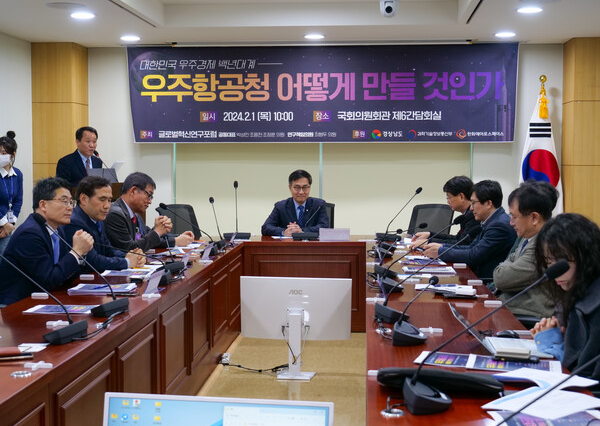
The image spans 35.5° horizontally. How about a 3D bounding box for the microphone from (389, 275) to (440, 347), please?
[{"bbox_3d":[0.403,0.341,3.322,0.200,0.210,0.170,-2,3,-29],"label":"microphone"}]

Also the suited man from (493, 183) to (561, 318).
[{"bbox_3d":[0.994,0.484,4.142,0.660,1.260,0.520,0,3,1],"label":"suited man"}]

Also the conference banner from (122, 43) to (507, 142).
[{"bbox_3d":[0.230,-1.195,9.357,3.910,0.980,0.020,0,3,4],"label":"conference banner"}]

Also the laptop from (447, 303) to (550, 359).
[{"bbox_3d":[0.655,0.388,3.106,0.310,0.138,0.320,0,3,7],"label":"laptop"}]

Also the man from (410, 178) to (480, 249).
[{"bbox_3d":[1.177,0.351,7.220,0.680,1.264,0.500,0,4,1],"label":"man"}]

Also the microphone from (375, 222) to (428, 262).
[{"bbox_3d":[0.723,0.172,6.609,0.380,0.260,0.220,-1,4,-17],"label":"microphone"}]

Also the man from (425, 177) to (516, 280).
[{"bbox_3d":[1.070,0.405,5.939,0.660,1.230,0.500,0,3,4],"label":"man"}]

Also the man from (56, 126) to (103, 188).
[{"bbox_3d":[-1.990,0.056,8.634,0.500,1.695,0.360,-4,5,-45],"label":"man"}]

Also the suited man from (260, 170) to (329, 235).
[{"bbox_3d":[-0.021,0.278,8.135,0.580,1.304,0.680,0,4,4],"label":"suited man"}]

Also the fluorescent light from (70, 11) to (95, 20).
[{"bbox_3d":[-1.716,-1.562,7.359,0.180,0.040,0.180,0,4,4],"label":"fluorescent light"}]

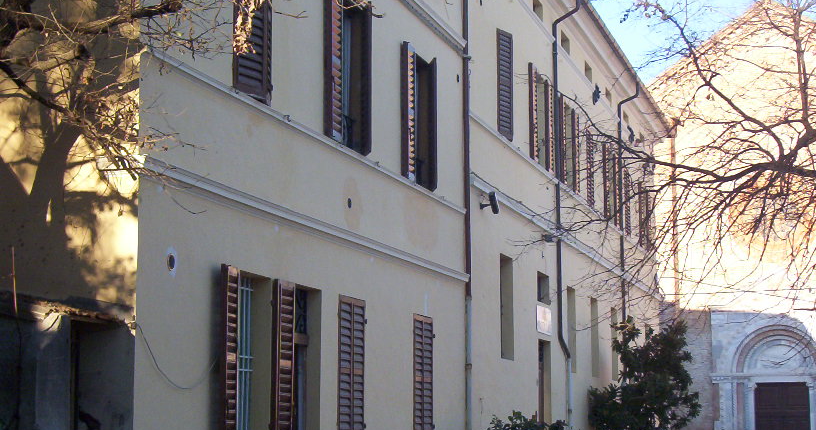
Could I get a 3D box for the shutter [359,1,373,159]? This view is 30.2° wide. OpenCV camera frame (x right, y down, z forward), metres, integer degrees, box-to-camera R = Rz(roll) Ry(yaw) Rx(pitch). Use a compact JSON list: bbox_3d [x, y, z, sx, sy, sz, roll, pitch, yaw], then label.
[{"bbox_3d":[-0.468,-1.500,16.965,0.055,1.690,0.425,1,-8,-10],"label":"shutter"}]

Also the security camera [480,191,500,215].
[{"bbox_3d":[1.214,-0.168,22.111,0.250,0.180,0.360,-2,-35,13],"label":"security camera"}]

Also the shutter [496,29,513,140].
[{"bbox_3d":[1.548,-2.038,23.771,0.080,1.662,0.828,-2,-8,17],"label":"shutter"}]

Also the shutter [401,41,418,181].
[{"bbox_3d":[0.019,-1.250,18.610,0.055,1.679,0.425,-2,-8,17],"label":"shutter"}]

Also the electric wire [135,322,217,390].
[{"bbox_3d":[-1.848,1.163,12.289,0.050,0.490,1.504,-2,-8,17],"label":"electric wire"}]

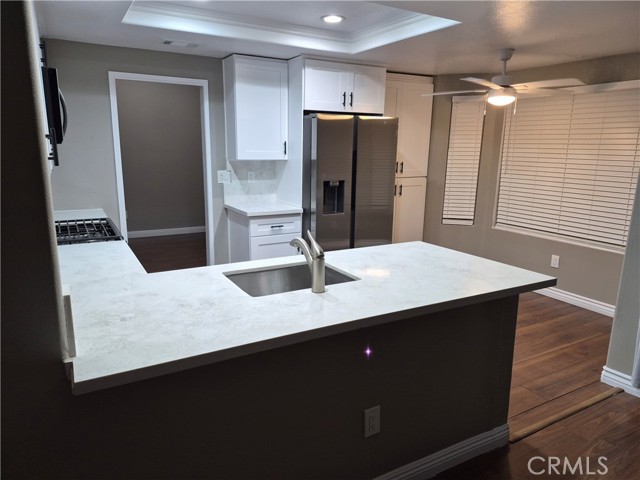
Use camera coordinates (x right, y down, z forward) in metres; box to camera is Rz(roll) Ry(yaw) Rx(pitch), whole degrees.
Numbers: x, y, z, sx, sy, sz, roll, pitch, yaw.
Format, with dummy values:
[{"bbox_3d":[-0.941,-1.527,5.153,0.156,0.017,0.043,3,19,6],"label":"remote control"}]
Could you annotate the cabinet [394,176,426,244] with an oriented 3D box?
[{"bbox_3d":[0.812,-0.179,5.241,0.867,1.183,0.401,-6,14,-28],"label":"cabinet"}]

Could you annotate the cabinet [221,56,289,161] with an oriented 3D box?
[{"bbox_3d":[-0.615,-1.268,4.176,0.510,0.940,0.330,-6,14,-28],"label":"cabinet"}]

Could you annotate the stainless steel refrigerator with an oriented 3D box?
[{"bbox_3d":[0.149,-0.340,4.484,0.911,1.779,0.838,-6,14,-28],"label":"stainless steel refrigerator"}]

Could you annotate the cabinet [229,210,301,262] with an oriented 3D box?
[{"bbox_3d":[-0.565,0.149,4.344,0.519,0.882,0.631,-6,14,-28],"label":"cabinet"}]

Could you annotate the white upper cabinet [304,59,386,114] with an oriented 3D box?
[{"bbox_3d":[0.103,-1.508,4.332,0.903,0.451,0.643,-6,14,-28],"label":"white upper cabinet"}]

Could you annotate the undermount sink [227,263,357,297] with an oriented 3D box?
[{"bbox_3d":[-0.127,0.300,2.008,0.549,0.218,0.372,-6,14,-28],"label":"undermount sink"}]

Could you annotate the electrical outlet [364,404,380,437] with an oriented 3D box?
[{"bbox_3d":[0.213,0.730,1.705,0.077,0.121,0.008,-6,14,-28],"label":"electrical outlet"}]

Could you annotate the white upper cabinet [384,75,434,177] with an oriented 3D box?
[{"bbox_3d":[0.827,-1.321,4.995,0.867,1.142,0.401,-6,14,-28],"label":"white upper cabinet"}]

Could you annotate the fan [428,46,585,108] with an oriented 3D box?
[{"bbox_3d":[1.565,-1.381,3.632,1.298,0.454,1.298,-6,14,-28],"label":"fan"}]

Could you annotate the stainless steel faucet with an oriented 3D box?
[{"bbox_3d":[-0.063,0.073,1.866,0.057,0.251,0.283,-6,14,-28],"label":"stainless steel faucet"}]

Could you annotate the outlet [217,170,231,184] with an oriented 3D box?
[{"bbox_3d":[-0.970,-0.632,4.304,0.120,0.120,0.010,-6,14,-28],"label":"outlet"}]

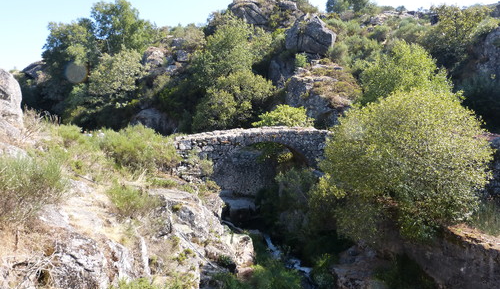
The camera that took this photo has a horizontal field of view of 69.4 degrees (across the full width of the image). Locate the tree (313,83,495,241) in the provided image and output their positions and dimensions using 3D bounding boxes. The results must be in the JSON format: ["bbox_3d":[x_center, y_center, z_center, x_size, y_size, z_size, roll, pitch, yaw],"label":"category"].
[{"bbox_3d":[5.749,0.750,14.000,6.270,5.850,5.650,0,4,0],"label":"tree"}]

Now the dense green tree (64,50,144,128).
[{"bbox_3d":[-12.308,-4.761,31.000,6.650,6.600,5.650,0,4,0],"label":"dense green tree"}]

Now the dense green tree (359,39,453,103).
[{"bbox_3d":[11.627,-5.232,27.000,6.360,4.970,6.000,0,8,0],"label":"dense green tree"}]

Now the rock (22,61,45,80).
[{"bbox_3d":[-26.961,-9.206,45.000,2.200,2.180,1.870,0,4,0],"label":"rock"}]

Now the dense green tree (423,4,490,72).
[{"bbox_3d":[21.731,-11.260,38.000,6.860,6.860,6.300,0,8,0],"label":"dense green tree"}]

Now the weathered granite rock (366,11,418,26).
[{"bbox_3d":[21.705,-19.191,55.000,7.760,1.780,4.500,0,8,0],"label":"weathered granite rock"}]

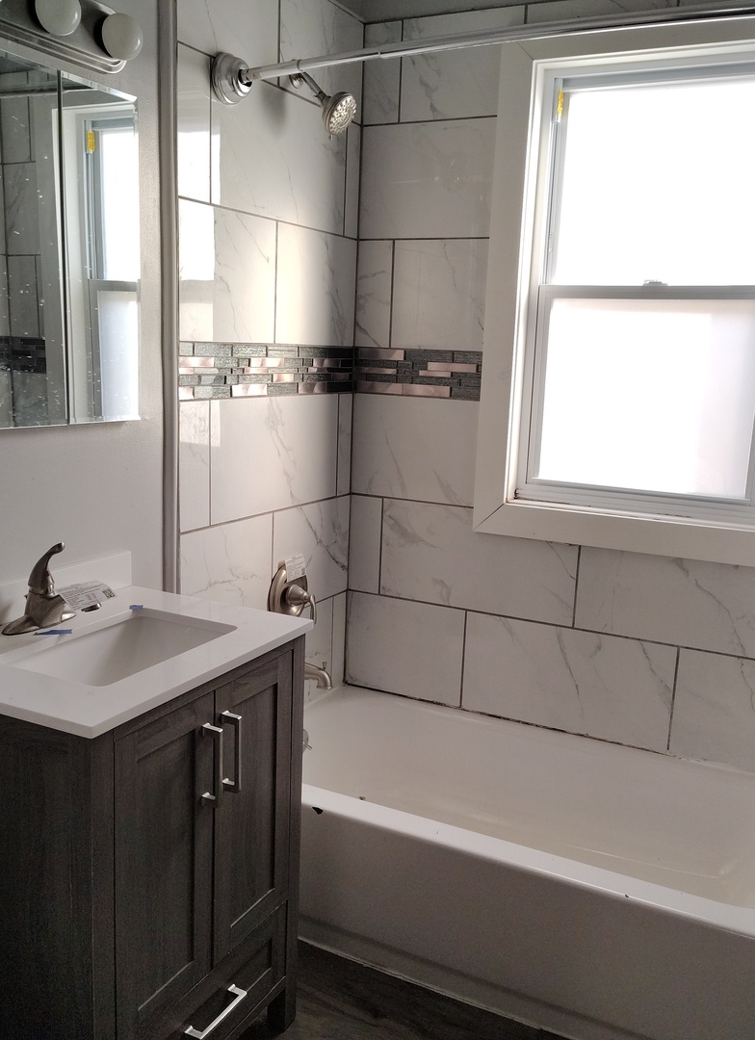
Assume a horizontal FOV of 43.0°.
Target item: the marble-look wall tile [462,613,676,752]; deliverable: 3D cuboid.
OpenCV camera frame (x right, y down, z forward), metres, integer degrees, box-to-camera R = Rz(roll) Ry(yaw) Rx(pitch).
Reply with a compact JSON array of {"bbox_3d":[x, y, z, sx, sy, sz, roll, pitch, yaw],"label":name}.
[{"bbox_3d":[0.524,0.447,2.693,0.605,0.297,0.010,7,12,27],"label":"marble-look wall tile"}]

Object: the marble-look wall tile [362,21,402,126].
[{"bbox_3d":[0.015,-1.238,2.667,0.114,0.261,0.010,8,12,26],"label":"marble-look wall tile"}]

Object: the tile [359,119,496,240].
[{"bbox_3d":[0.131,-0.941,2.664,0.394,0.308,0.010,8,13,26],"label":"tile"}]

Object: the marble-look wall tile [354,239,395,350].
[{"bbox_3d":[-0.006,-0.659,2.798,0.112,0.303,0.010,7,12,27],"label":"marble-look wall tile"}]

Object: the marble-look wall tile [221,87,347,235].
[{"bbox_3d":[-0.233,-0.910,2.409,0.010,0.308,0.605,8,13,27],"label":"marble-look wall tile"}]

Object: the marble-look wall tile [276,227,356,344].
[{"bbox_3d":[-0.163,-0.635,2.635,0.010,0.303,0.424,7,12,27],"label":"marble-look wall tile"}]

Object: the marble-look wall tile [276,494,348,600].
[{"bbox_3d":[-0.189,0.098,2.769,0.010,0.302,0.417,8,13,27],"label":"marble-look wall tile"}]

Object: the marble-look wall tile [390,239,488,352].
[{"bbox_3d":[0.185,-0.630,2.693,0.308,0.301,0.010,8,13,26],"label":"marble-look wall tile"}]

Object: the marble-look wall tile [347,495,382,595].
[{"bbox_3d":[-0.035,0.075,2.925,0.106,0.300,0.010,8,12,26],"label":"marble-look wall tile"}]

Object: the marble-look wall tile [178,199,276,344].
[{"bbox_3d":[-0.351,-0.578,2.280,0.010,0.303,0.380,7,12,27],"label":"marble-look wall tile"}]

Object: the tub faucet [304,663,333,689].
[{"bbox_3d":[-0.195,0.418,2.661,0.152,0.084,0.058,8,13,26],"label":"tub faucet"}]

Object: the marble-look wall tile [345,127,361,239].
[{"bbox_3d":[-0.073,-0.957,2.709,0.010,0.307,0.081,8,12,27],"label":"marble-look wall tile"}]

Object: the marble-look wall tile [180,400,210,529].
[{"bbox_3d":[-0.427,-0.126,2.235,0.010,0.300,0.107,8,12,27],"label":"marble-look wall tile"}]

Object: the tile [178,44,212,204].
[{"bbox_3d":[-0.401,-0.859,2.092,0.010,0.308,0.110,8,13,27],"label":"tile"}]

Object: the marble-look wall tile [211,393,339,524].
[{"bbox_3d":[-0.261,-0.176,2.553,0.010,0.301,0.604,8,13,27],"label":"marble-look wall tile"}]

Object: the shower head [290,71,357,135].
[{"bbox_3d":[-0.139,-1.045,2.372,0.180,0.170,0.100,7,12,27],"label":"shower head"}]

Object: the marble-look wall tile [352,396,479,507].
[{"bbox_3d":[0.110,-0.206,2.800,0.408,0.300,0.010,8,12,26],"label":"marble-look wall tile"}]

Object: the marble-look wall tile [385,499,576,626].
[{"bbox_3d":[0.283,0.117,2.769,0.605,0.300,0.010,7,12,27],"label":"marble-look wall tile"}]

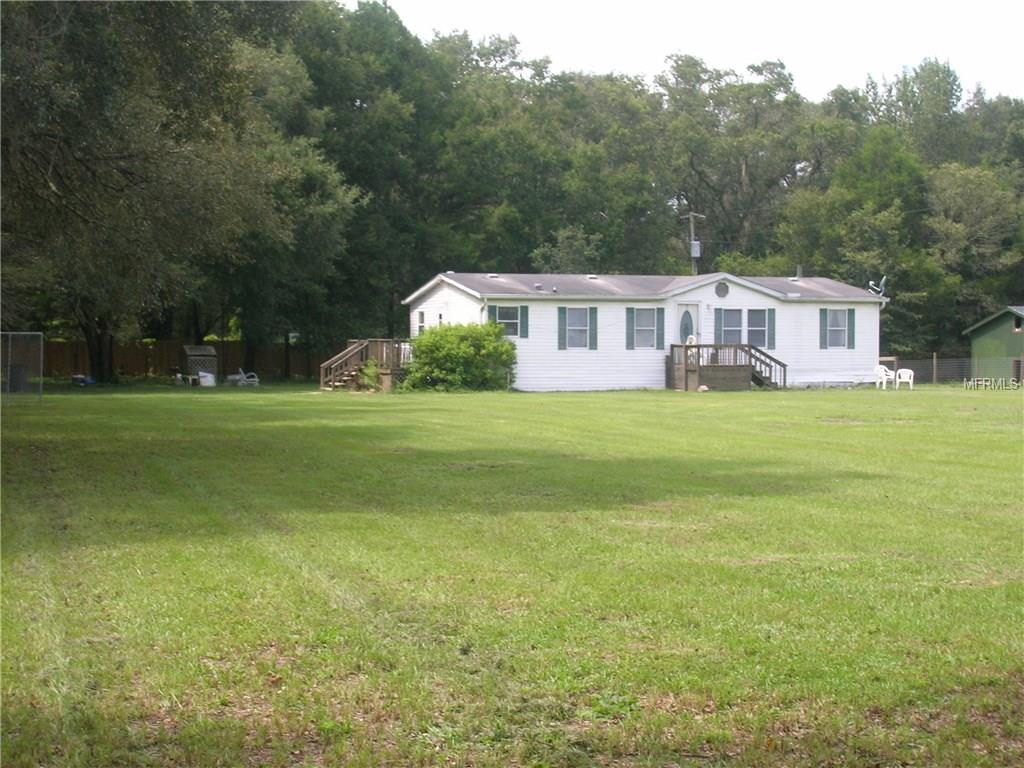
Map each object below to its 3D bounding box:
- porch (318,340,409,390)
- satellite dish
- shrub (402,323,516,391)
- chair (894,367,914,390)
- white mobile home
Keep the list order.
[{"bbox_3d":[-3.861,-0.672,62.379,3.900,1.770,5.000,-1,1,-21],"label":"porch"},{"bbox_3d":[12.866,-3.467,65.600,0.650,0.780,0.500,0,1,6],"label":"satellite dish"},{"bbox_3d":[-1.671,-0.853,59.300,3.500,2.200,2.800,0,1,0],"label":"shrub"},{"bbox_3d":[12.911,-0.138,61.300,0.600,0.750,0.580,0,1,18],"label":"chair"},{"bbox_3d":[4.585,-1.874,66.273,15.050,3.960,8.500,-1,1,-21],"label":"white mobile home"}]

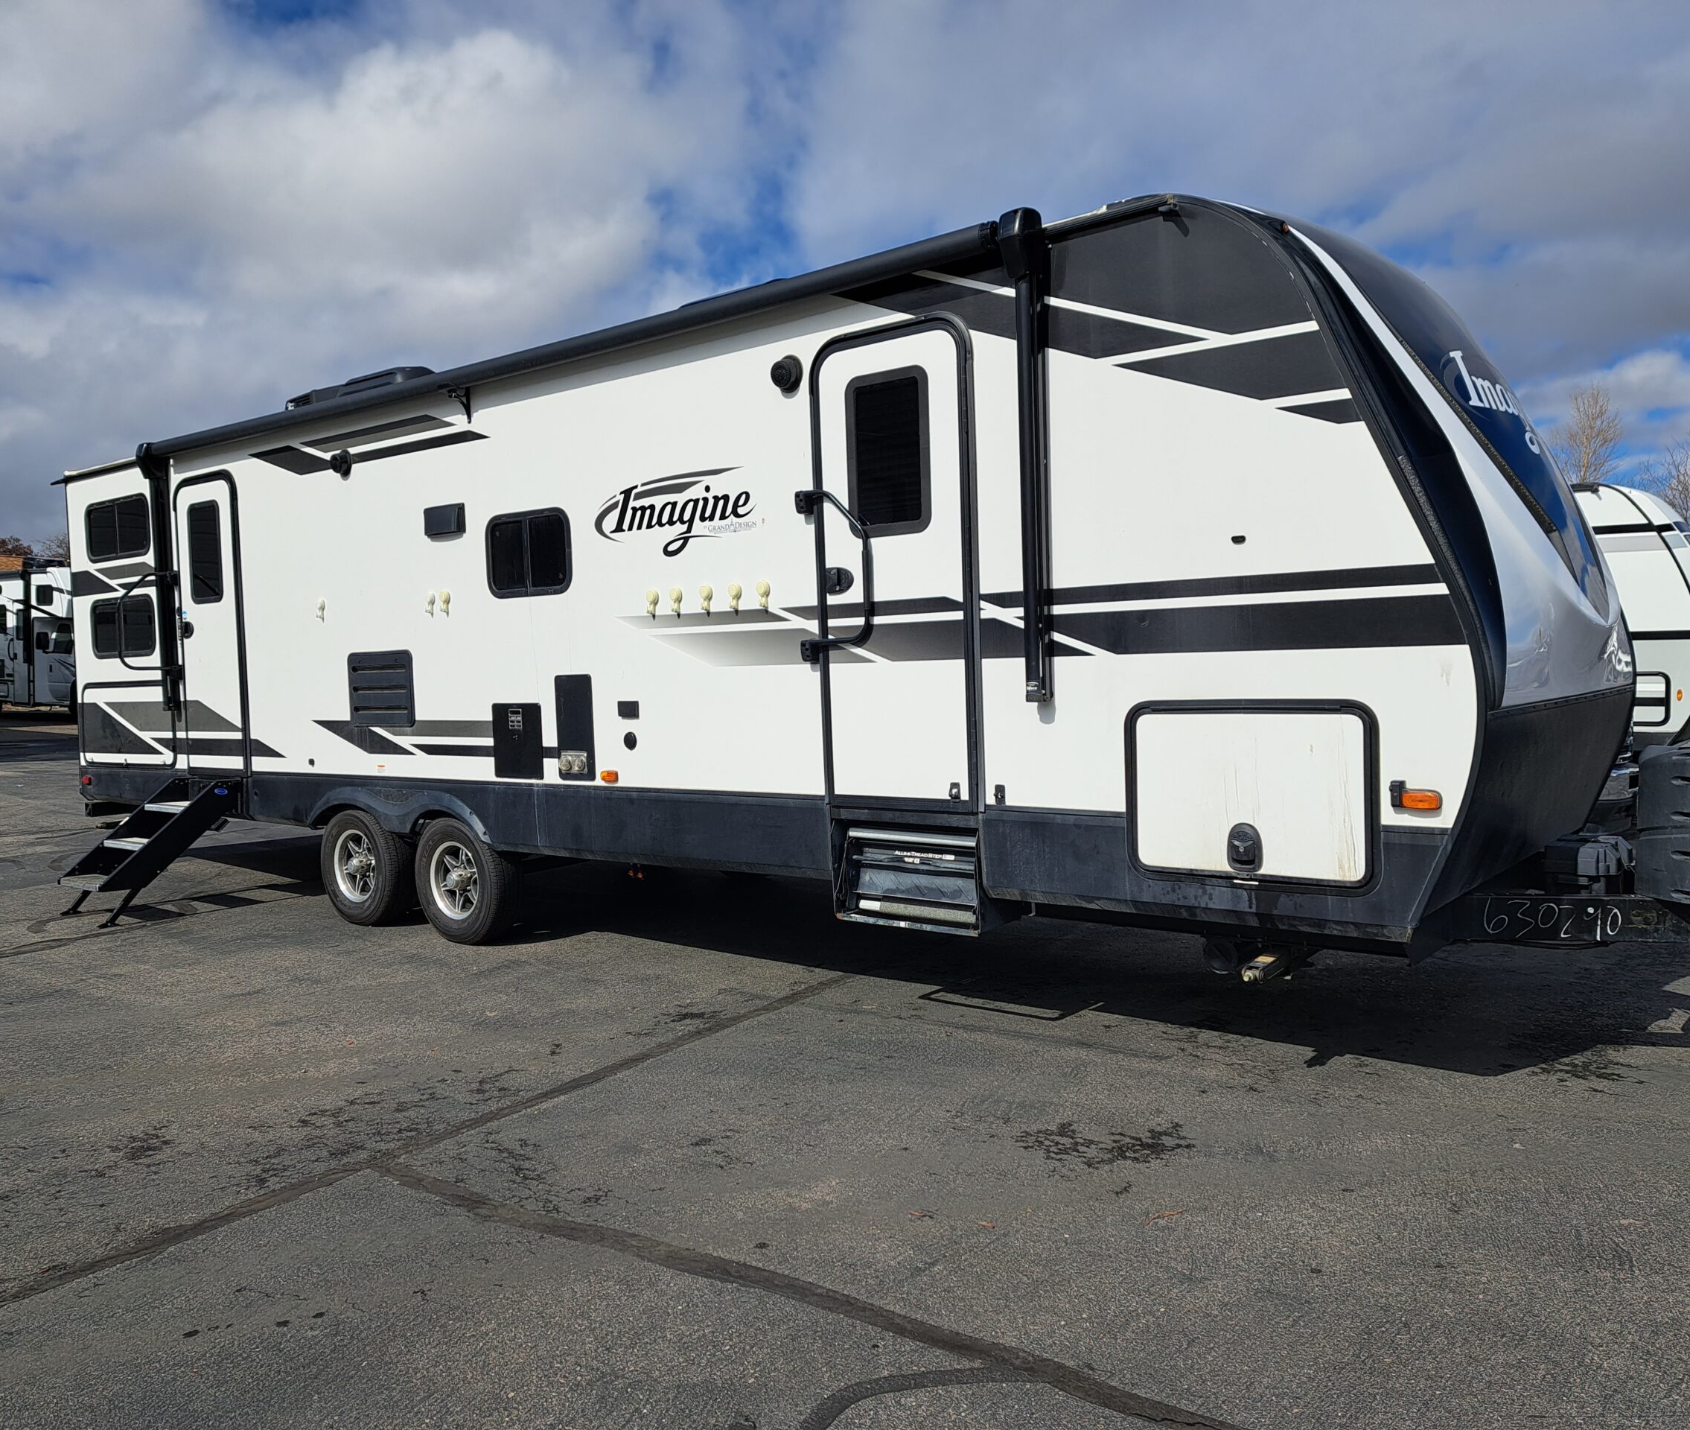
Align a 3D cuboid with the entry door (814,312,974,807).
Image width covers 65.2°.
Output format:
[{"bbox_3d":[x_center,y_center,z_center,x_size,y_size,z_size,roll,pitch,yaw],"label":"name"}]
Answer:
[{"bbox_3d":[0.196,-0.575,5.251,0.770,1.890,0.070,0,3,37],"label":"entry door"}]

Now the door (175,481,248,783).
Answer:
[{"bbox_3d":[-4.052,-0.555,8.464,0.770,1.890,0.070,0,3,37],"label":"door"}]

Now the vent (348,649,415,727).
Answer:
[{"bbox_3d":[-2.592,-0.141,7.385,0.615,0.425,0.040,0,3,37],"label":"vent"}]

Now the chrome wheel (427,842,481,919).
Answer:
[{"bbox_3d":[-2.148,0.914,7.278,0.420,0.420,0.170,0,3,37],"label":"chrome wheel"}]

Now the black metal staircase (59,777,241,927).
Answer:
[{"bbox_3d":[-4.309,0.823,8.187,0.570,0.800,0.880,0,3,37],"label":"black metal staircase"}]

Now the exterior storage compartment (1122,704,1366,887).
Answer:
[{"bbox_3d":[1.338,0.266,4.441,0.851,0.618,0.080,0,3,37],"label":"exterior storage compartment"}]

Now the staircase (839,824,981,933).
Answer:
[{"bbox_3d":[0.345,0.646,5.417,0.720,0.410,0.380,0,3,37],"label":"staircase"}]

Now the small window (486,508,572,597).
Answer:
[{"bbox_3d":[-1.576,-0.804,6.570,0.644,0.413,0.060,0,3,37],"label":"small window"}]

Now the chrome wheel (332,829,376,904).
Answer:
[{"bbox_3d":[-2.911,0.898,7.854,0.420,0.420,0.170,0,3,37],"label":"chrome wheel"}]

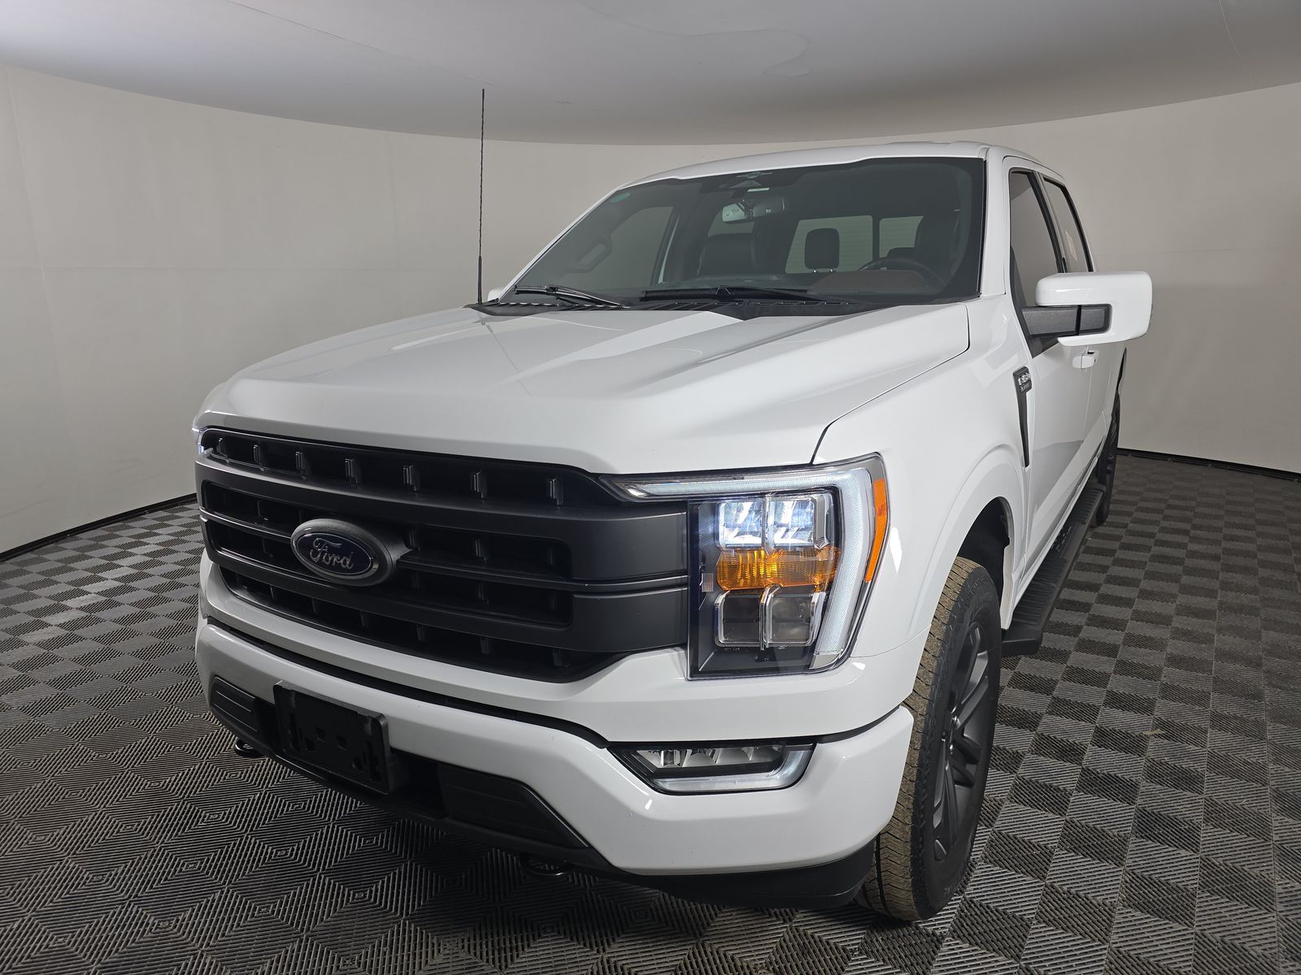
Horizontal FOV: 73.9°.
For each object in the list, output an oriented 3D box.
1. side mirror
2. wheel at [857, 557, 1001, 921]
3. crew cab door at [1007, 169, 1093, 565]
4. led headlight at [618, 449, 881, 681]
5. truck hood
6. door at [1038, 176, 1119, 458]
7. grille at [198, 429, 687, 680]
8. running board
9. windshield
[{"bbox_3d":[1.272,-0.522,2.507,0.323,0.216,0.196,7,15,31],"label":"side mirror"},{"bbox_3d":[0.614,0.561,2.054,0.279,0.813,0.818,7,15,31],"label":"wheel"},{"bbox_3d":[1.293,-0.498,2.914,0.265,1.254,1.196,7,15,31],"label":"crew cab door"},{"bbox_3d":[0.179,0.128,1.406,0.387,0.367,0.323,7,15,31],"label":"led headlight"},{"bbox_3d":[-0.241,-0.303,2.101,1.774,0.265,1.303,7,15,31],"label":"truck hood"},{"bbox_3d":[1.846,-0.701,3.781,0.265,1.254,0.951,7,15,31],"label":"door"},{"bbox_3d":[-0.543,0.092,1.681,1.352,0.382,0.186,7,15,31],"label":"grille"},{"bbox_3d":[1.676,0.258,3.568,0.196,0.113,2.127,7,15,31],"label":"running board"},{"bbox_3d":[0.261,-0.829,2.825,1.656,0.176,0.843,7,52,31],"label":"windshield"}]

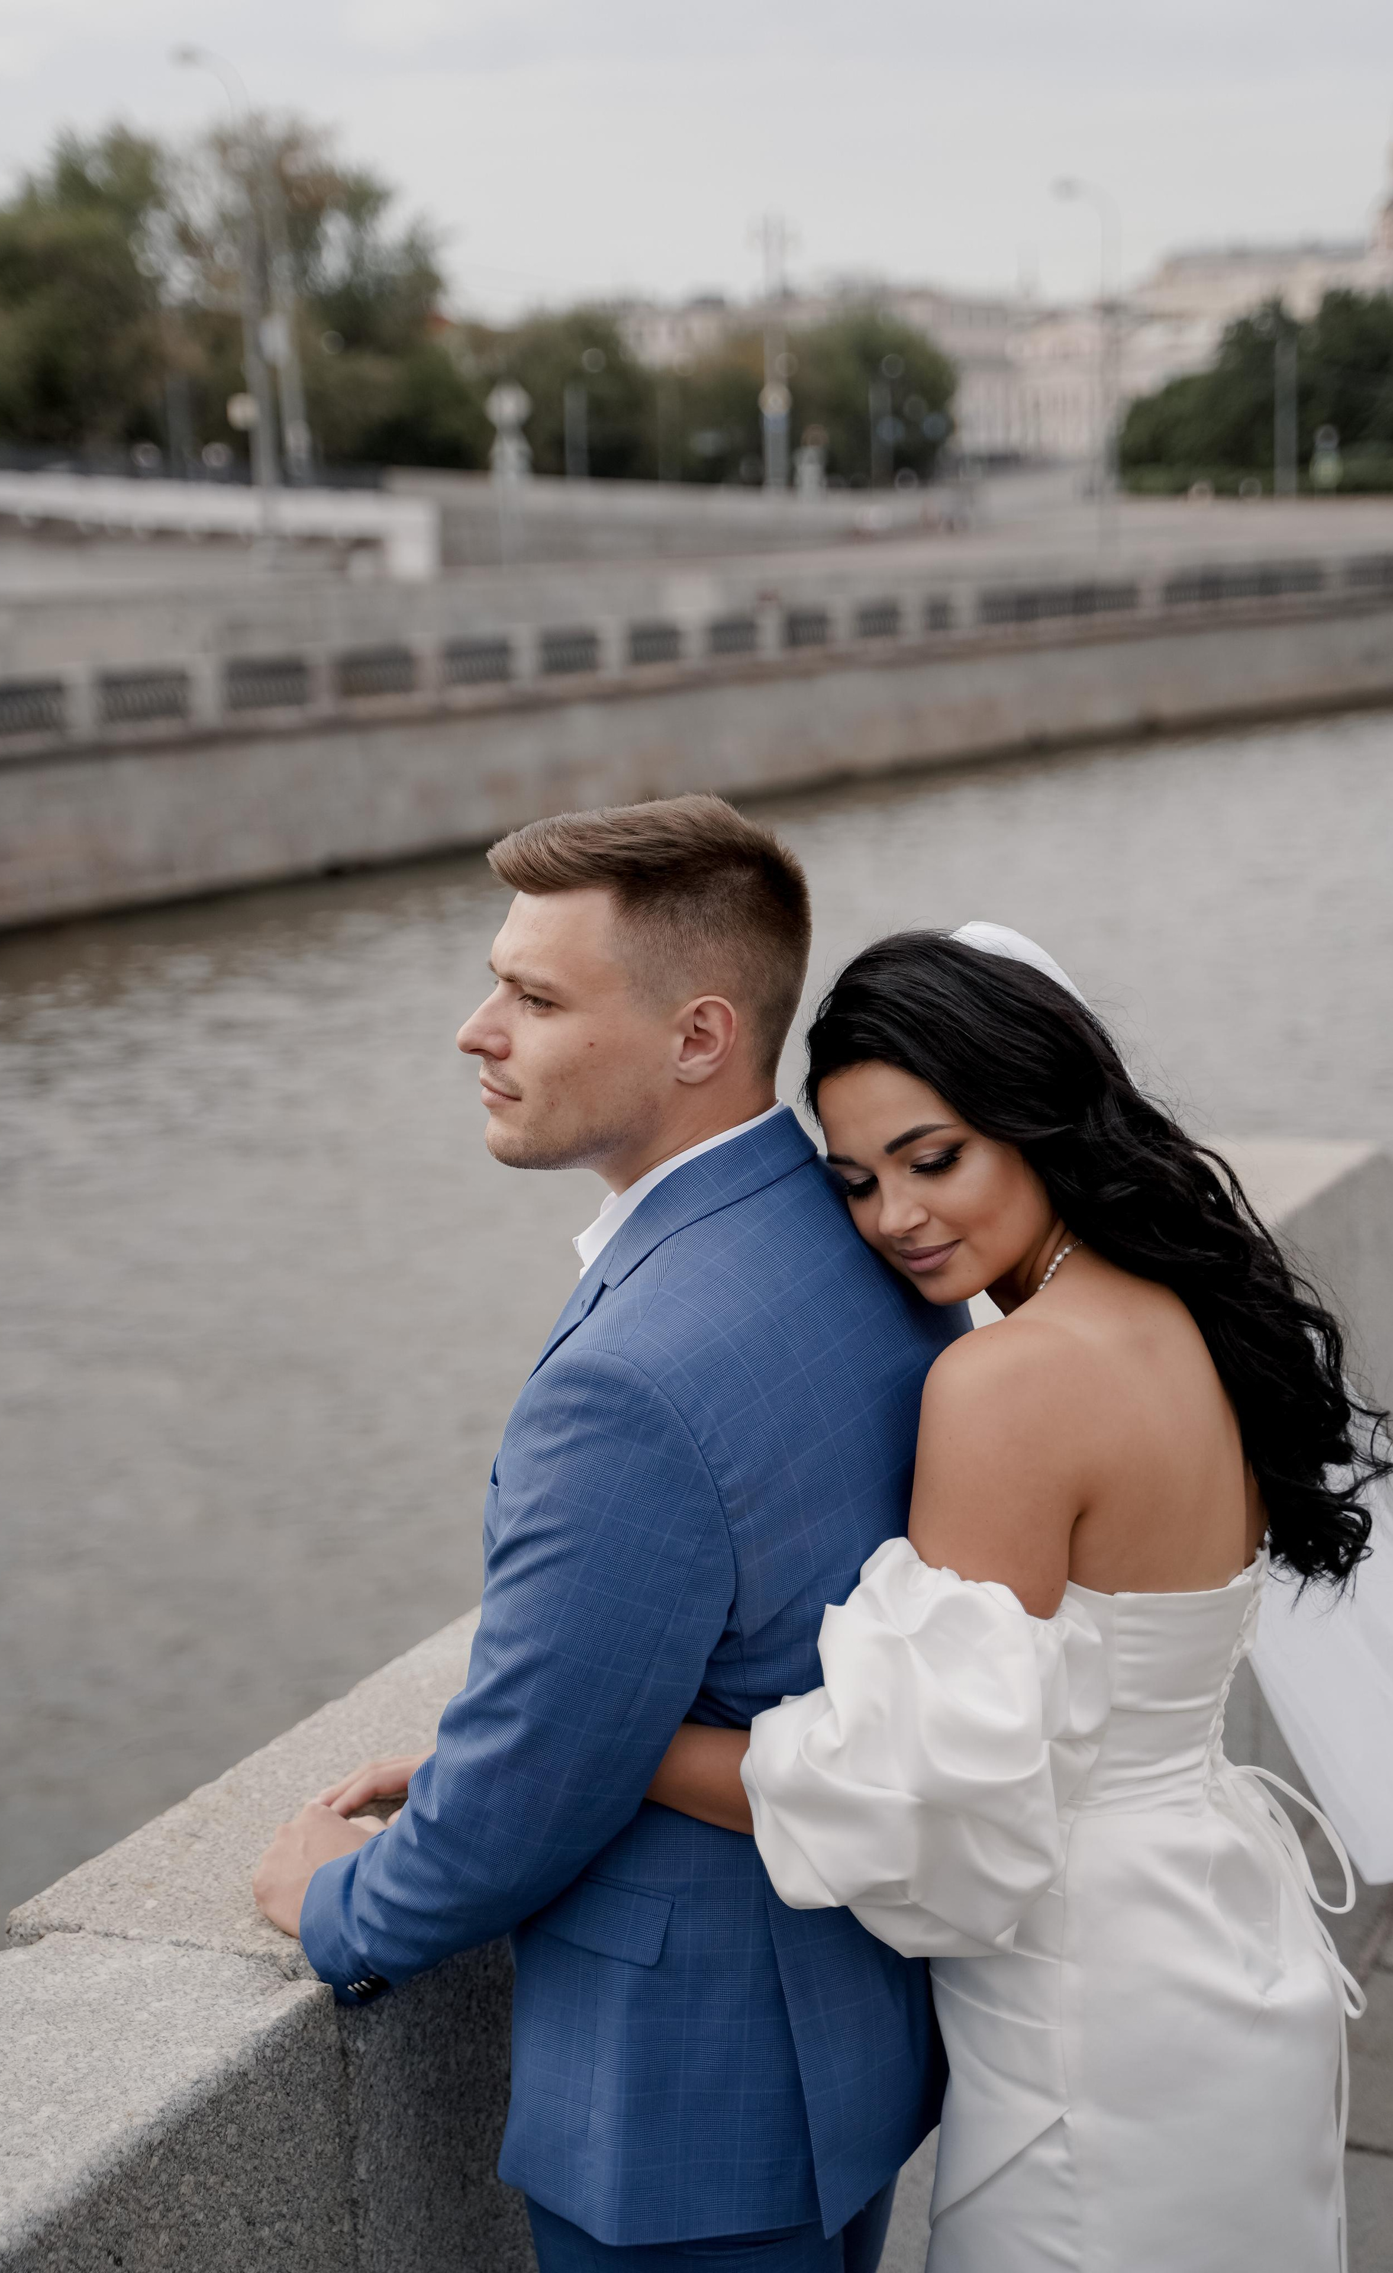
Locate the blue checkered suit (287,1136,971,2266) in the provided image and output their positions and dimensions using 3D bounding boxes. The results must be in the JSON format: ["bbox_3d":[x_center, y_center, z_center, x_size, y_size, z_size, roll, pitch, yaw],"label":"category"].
[{"bbox_3d":[0.034,0.335,2.351,0.420,0.750,0.510,6,14,31],"label":"blue checkered suit"}]

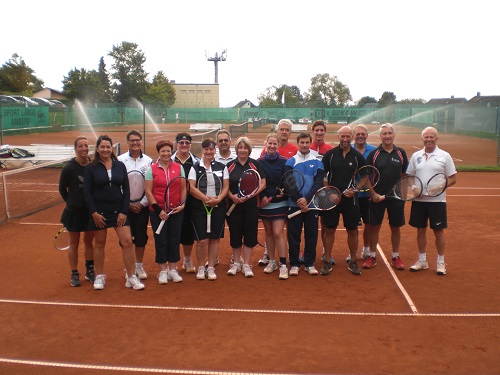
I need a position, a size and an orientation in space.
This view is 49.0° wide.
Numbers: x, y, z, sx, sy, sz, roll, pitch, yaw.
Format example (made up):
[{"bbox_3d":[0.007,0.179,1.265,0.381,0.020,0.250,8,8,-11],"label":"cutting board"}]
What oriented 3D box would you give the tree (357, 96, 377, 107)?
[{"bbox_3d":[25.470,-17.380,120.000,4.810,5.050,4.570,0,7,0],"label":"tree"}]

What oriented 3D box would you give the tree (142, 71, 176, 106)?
[{"bbox_3d":[-13.930,-13.810,84.000,5.360,7.920,5.090,0,7,0],"label":"tree"}]

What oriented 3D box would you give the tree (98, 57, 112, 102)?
[{"bbox_3d":[-22.720,-15.350,86.000,2.040,10.390,1.930,0,7,0],"label":"tree"}]

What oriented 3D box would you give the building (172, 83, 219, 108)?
[{"bbox_3d":[-10.330,-16.010,104.000,8.740,6.960,8.000,0,7,-3],"label":"building"}]

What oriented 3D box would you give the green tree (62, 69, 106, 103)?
[{"bbox_3d":[-24.720,-13.670,82.000,6.570,8.260,6.240,0,7,0],"label":"green tree"}]

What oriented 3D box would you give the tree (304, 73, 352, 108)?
[{"bbox_3d":[14.210,-16.440,100.000,8.930,8.880,8.480,0,7,0],"label":"tree"}]

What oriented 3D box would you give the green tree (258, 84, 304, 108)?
[{"bbox_3d":[5.670,-15.700,102.000,8.550,6.910,8.120,0,7,0],"label":"green tree"}]

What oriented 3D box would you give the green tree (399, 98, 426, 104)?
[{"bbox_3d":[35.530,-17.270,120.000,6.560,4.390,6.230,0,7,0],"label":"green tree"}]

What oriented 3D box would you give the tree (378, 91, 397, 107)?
[{"bbox_3d":[28.860,-17.130,115.000,3.880,6.000,3.680,0,7,0],"label":"tree"}]

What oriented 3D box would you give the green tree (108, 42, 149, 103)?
[{"bbox_3d":[-18.300,-15.800,83.000,6.200,12.460,5.890,0,7,0],"label":"green tree"}]

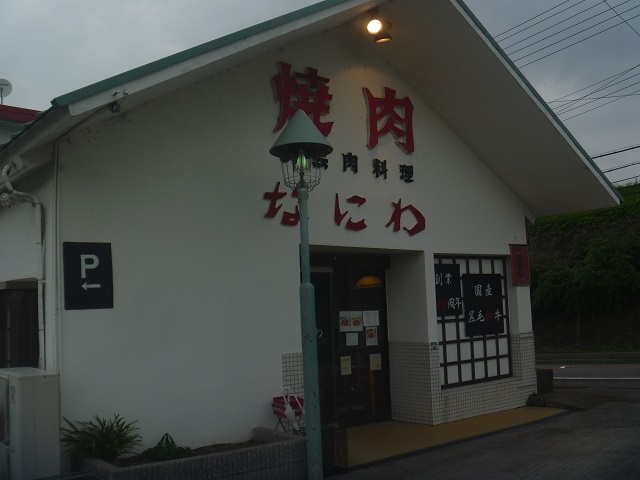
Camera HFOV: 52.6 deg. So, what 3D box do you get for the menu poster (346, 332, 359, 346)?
[{"bbox_3d":[0.445,1.355,8.797,0.210,0.172,0.020,3,-8,-39],"label":"menu poster"}]

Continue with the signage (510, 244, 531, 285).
[{"bbox_3d":[3.110,0.391,10.014,0.480,0.620,0.050,2,-7,-39],"label":"signage"}]

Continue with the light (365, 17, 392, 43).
[{"bbox_3d":[0.725,-2.576,7.908,0.240,0.280,0.260,-5,-7,28],"label":"light"}]

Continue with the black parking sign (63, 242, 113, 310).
[{"bbox_3d":[-2.096,0.322,5.867,0.443,0.608,0.020,2,-7,-39],"label":"black parking sign"}]

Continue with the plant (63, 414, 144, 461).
[{"bbox_3d":[-1.864,1.703,5.537,0.640,0.420,0.580,2,-7,-39],"label":"plant"}]

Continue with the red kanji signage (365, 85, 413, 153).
[{"bbox_3d":[0.933,-1.573,8.566,0.900,0.865,0.070,3,-8,-39],"label":"red kanji signage"}]

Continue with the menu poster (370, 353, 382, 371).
[{"bbox_3d":[0.784,1.704,9.025,0.205,0.230,0.020,3,-8,-39],"label":"menu poster"}]

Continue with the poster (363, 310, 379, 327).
[{"bbox_3d":[0.724,1.103,9.060,0.300,0.212,0.020,3,-8,-39],"label":"poster"}]

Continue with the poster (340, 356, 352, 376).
[{"bbox_3d":[0.356,1.688,8.678,0.187,0.250,0.020,3,-8,-39],"label":"poster"}]

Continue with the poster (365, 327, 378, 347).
[{"bbox_3d":[0.731,1.347,9.033,0.215,0.262,0.010,2,-7,-39],"label":"poster"}]

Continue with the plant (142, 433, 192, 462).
[{"bbox_3d":[-1.392,1.869,5.884,0.430,0.230,0.380,2,-7,-39],"label":"plant"}]

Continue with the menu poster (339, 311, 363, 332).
[{"bbox_3d":[0.430,1.113,8.819,0.420,0.280,0.010,2,-7,-39],"label":"menu poster"}]

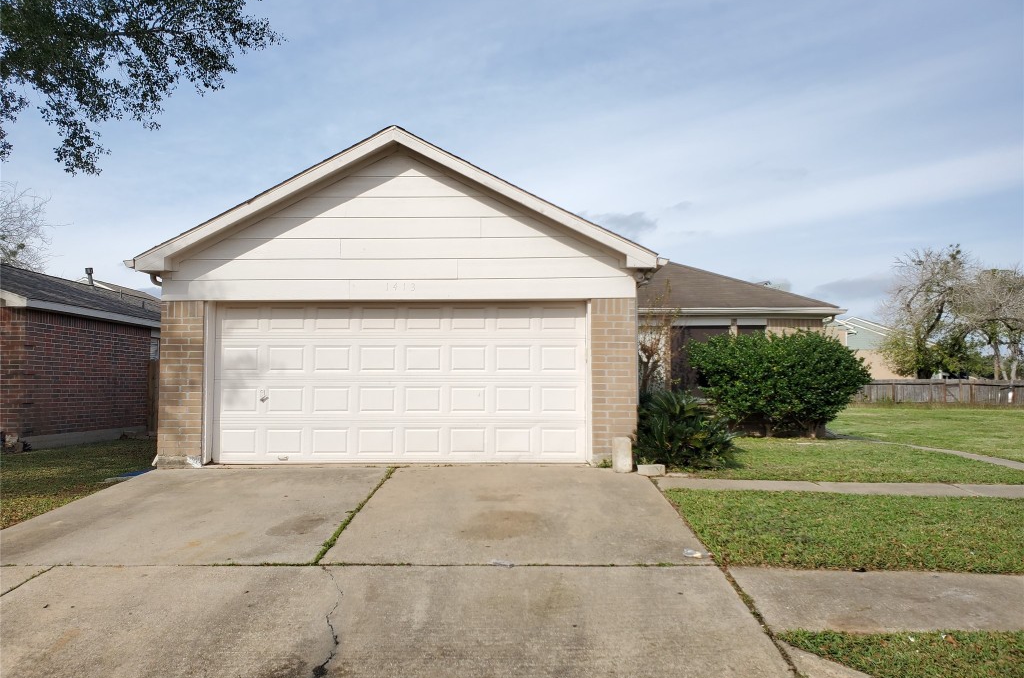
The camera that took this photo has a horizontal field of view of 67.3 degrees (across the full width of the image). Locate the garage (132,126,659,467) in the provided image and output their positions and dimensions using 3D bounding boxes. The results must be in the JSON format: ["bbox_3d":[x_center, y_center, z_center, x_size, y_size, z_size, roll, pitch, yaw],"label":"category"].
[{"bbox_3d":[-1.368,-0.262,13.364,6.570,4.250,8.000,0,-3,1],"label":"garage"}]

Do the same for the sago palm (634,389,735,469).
[{"bbox_3d":[2.339,1.183,10.400,1.320,1.020,1.320,0,-3,1],"label":"sago palm"}]

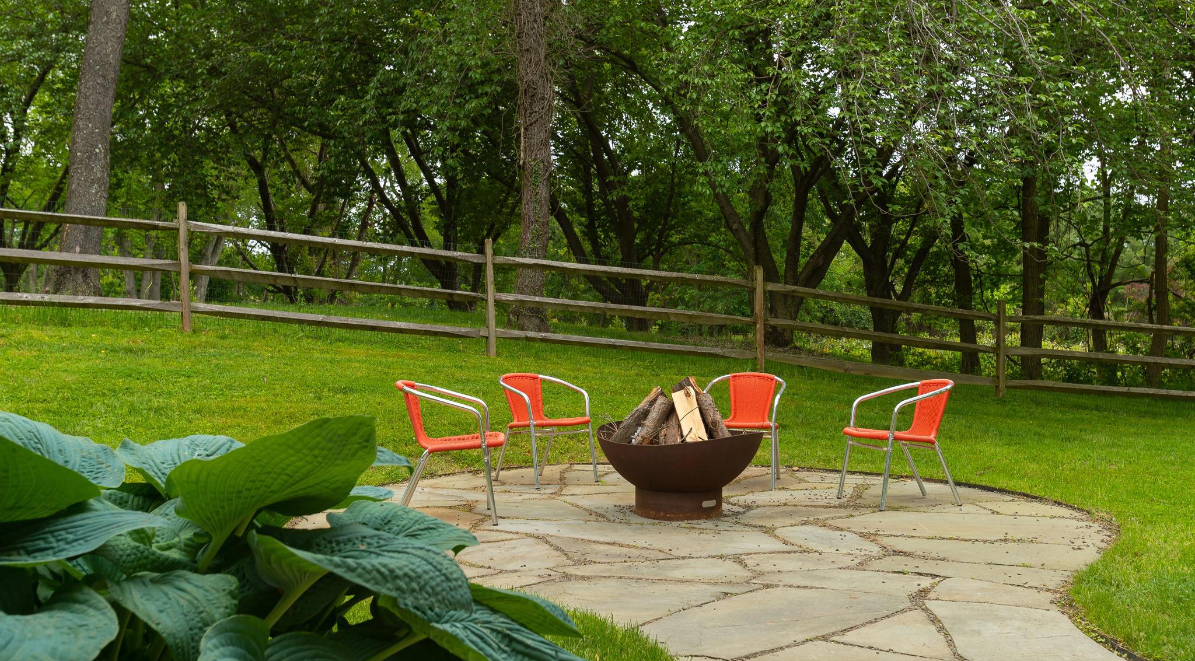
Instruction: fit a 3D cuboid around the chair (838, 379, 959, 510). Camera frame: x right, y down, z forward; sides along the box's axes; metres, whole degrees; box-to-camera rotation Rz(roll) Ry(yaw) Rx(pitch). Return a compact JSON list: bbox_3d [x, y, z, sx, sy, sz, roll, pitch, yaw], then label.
[{"bbox_3d":[1.807,0.660,6.504,0.592,0.725,0.542,0,0,-15],"label":"chair"}]

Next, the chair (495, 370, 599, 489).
[{"bbox_3d":[-0.375,0.666,7.449,0.542,0.725,0.592,0,-1,-41],"label":"chair"}]

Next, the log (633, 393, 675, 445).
[{"bbox_3d":[0.275,0.539,5.974,0.085,0.420,0.085,33,-19,0],"label":"log"}]

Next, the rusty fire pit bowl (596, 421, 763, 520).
[{"bbox_3d":[0.459,0.783,6.074,0.923,0.470,0.923,0,0,0],"label":"rusty fire pit bowl"}]

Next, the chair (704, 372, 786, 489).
[{"bbox_3d":[0.990,0.666,7.375,0.542,0.725,0.592,0,0,20],"label":"chair"}]

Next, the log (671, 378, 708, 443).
[{"bbox_3d":[0.517,0.489,5.932,0.115,0.430,0.100,-14,-25,0],"label":"log"}]

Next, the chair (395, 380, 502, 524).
[{"bbox_3d":[-0.803,0.654,5.981,0.592,0.725,0.542,0,0,-1],"label":"chair"}]

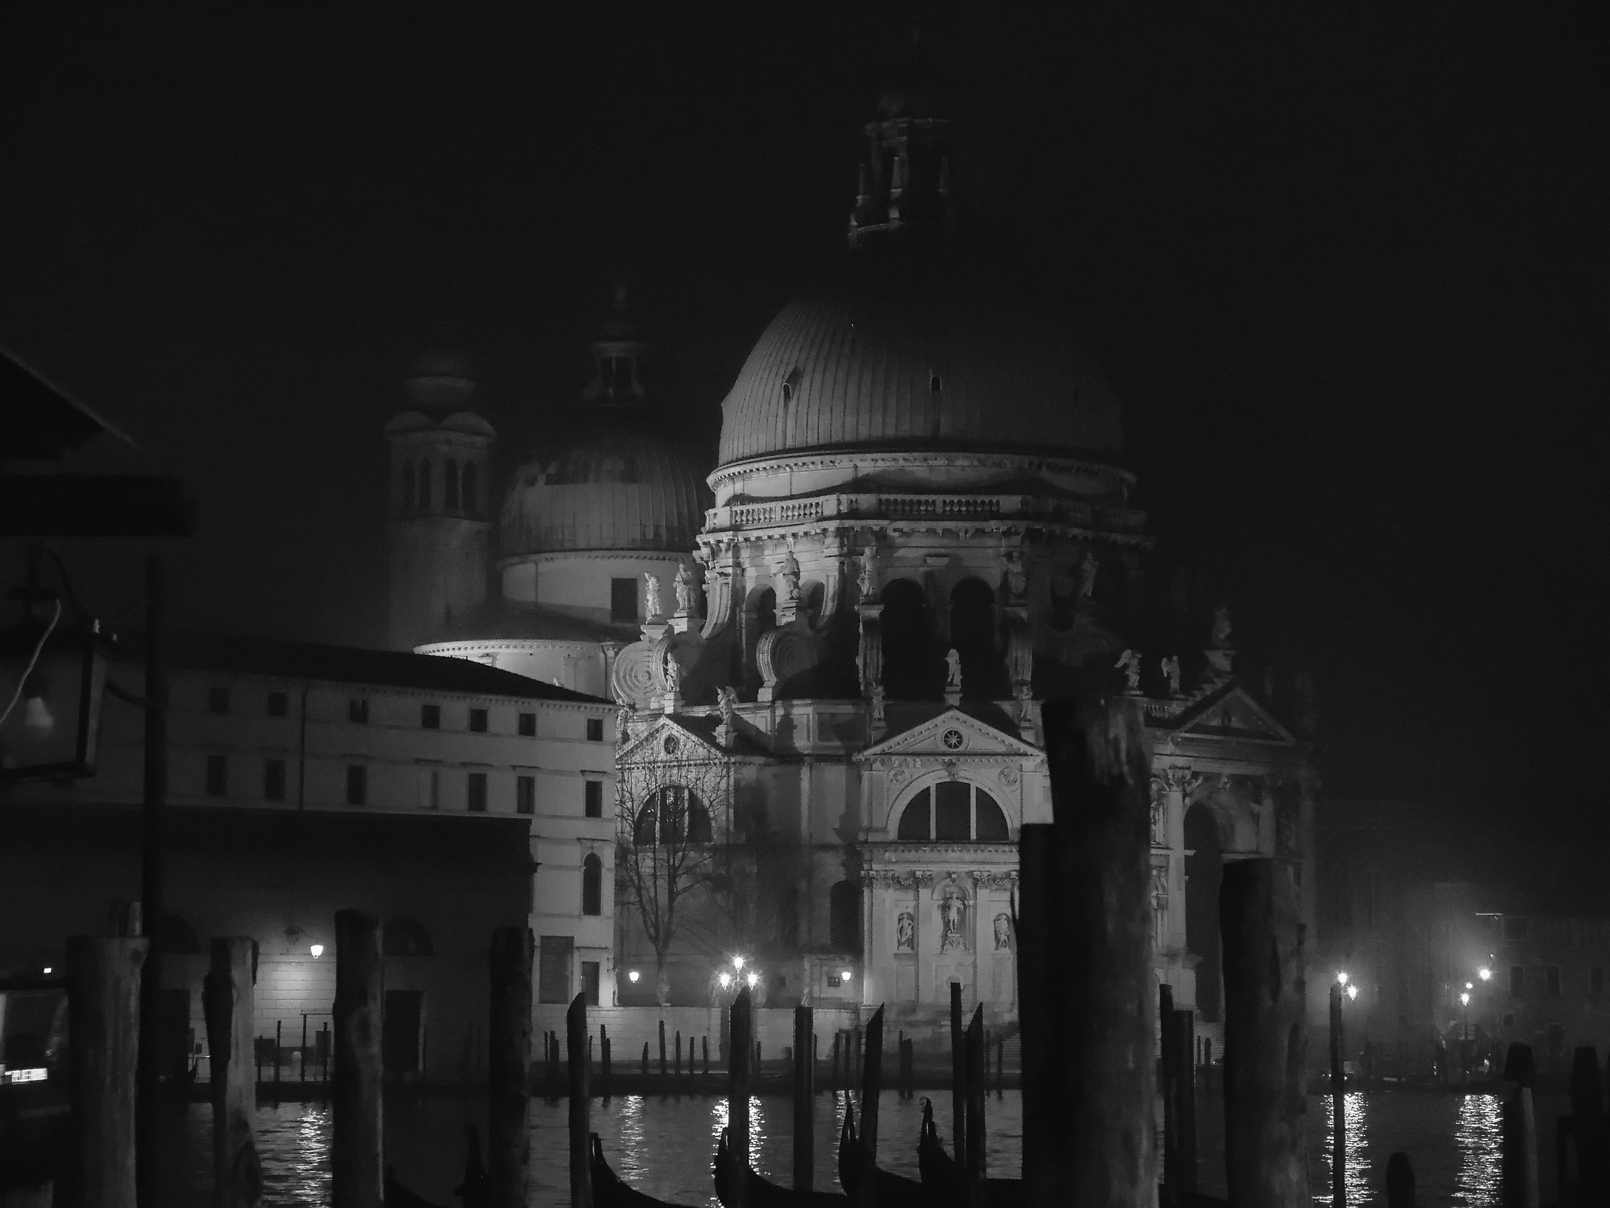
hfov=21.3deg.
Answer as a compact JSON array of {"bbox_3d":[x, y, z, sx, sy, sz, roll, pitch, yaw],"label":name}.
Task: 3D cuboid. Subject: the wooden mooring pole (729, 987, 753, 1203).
[{"bbox_3d":[-0.739,6.048,49.643,0.235,3.197,0.235,0,-6,0],"label":"wooden mooring pole"}]

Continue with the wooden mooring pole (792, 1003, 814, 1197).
[{"bbox_3d":[-0.023,6.352,51.622,0.230,2.994,0.230,0,-6,0],"label":"wooden mooring pole"}]

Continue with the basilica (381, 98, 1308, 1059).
[{"bbox_3d":[1.270,-2.625,283.436,72.000,64.500,47.000,-5,-8,42],"label":"basilica"}]

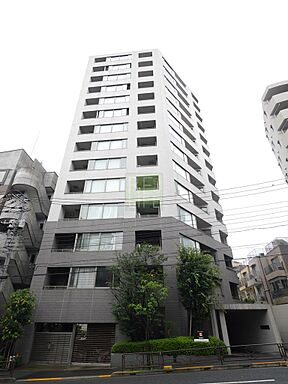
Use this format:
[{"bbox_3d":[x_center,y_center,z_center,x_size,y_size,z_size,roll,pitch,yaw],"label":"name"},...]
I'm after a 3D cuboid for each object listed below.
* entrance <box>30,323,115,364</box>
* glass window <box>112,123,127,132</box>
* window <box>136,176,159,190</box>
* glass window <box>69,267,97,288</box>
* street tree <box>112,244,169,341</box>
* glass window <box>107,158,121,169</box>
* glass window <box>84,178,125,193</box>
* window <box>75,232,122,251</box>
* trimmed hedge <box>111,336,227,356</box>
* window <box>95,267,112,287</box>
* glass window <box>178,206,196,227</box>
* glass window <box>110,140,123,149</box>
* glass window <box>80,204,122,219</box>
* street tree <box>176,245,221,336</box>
[{"bbox_3d":[-5.015,10.872,15.994,6.100,2.470,0.300,-3,-34,4],"label":"entrance"},{"bbox_3d":[-3.093,-8.080,28.139,1.941,1.548,0.120,-3,-33,4],"label":"glass window"},{"bbox_3d":[0.431,-0.770,22.970,2.287,1.647,0.150,-3,-34,4],"label":"window"},{"bbox_3d":[-5.099,7.166,18.504,2.302,1.647,0.120,-3,-33,4],"label":"glass window"},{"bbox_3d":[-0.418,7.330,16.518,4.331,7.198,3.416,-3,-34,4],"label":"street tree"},{"bbox_3d":[-3.308,-3.138,24.969,1.430,1.437,0.120,-3,-33,4],"label":"glass window"},{"bbox_3d":[-4.091,-0.582,23.595,4.392,1.677,0.150,-3,-34,4],"label":"glass window"},{"bbox_3d":[-4.096,4.520,20.106,4.338,1.748,0.120,-3,-33,4],"label":"window"},{"bbox_3d":[1.546,10.215,14.815,7.473,0.915,1.098,-3,-34,4],"label":"trimmed hedge"},{"bbox_3d":[-3.259,7.043,18.387,1.443,1.624,0.120,-3,-33,4],"label":"window"},{"bbox_3d":[4.490,2.706,23.017,0.150,1.647,3.325,-28,-43,34],"label":"glass window"},{"bbox_3d":[-3.293,-5.603,26.560,1.458,1.411,0.120,-3,-33,4],"label":"glass window"},{"bbox_3d":[-4.196,1.950,21.777,4.126,1.610,0.120,-3,-33,4],"label":"glass window"},{"bbox_3d":[4.287,7.414,16.798,3.233,7.259,2.989,-3,-34,4],"label":"street tree"}]

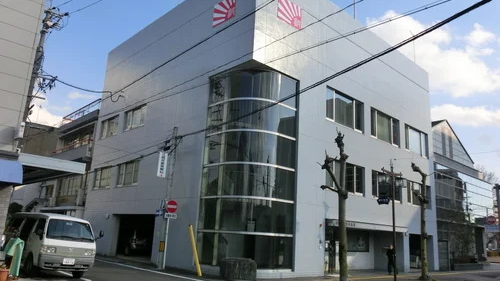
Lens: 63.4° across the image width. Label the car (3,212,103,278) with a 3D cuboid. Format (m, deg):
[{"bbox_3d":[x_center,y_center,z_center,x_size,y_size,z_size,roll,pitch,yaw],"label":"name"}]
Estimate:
[{"bbox_3d":[-6.840,3.556,13.761,1.740,1.920,4.300,17,-19,-41],"label":"car"}]

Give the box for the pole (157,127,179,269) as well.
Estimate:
[{"bbox_3d":[-3.889,2.613,19.183,0.380,6.650,0.380,6,-14,-11],"label":"pole"}]

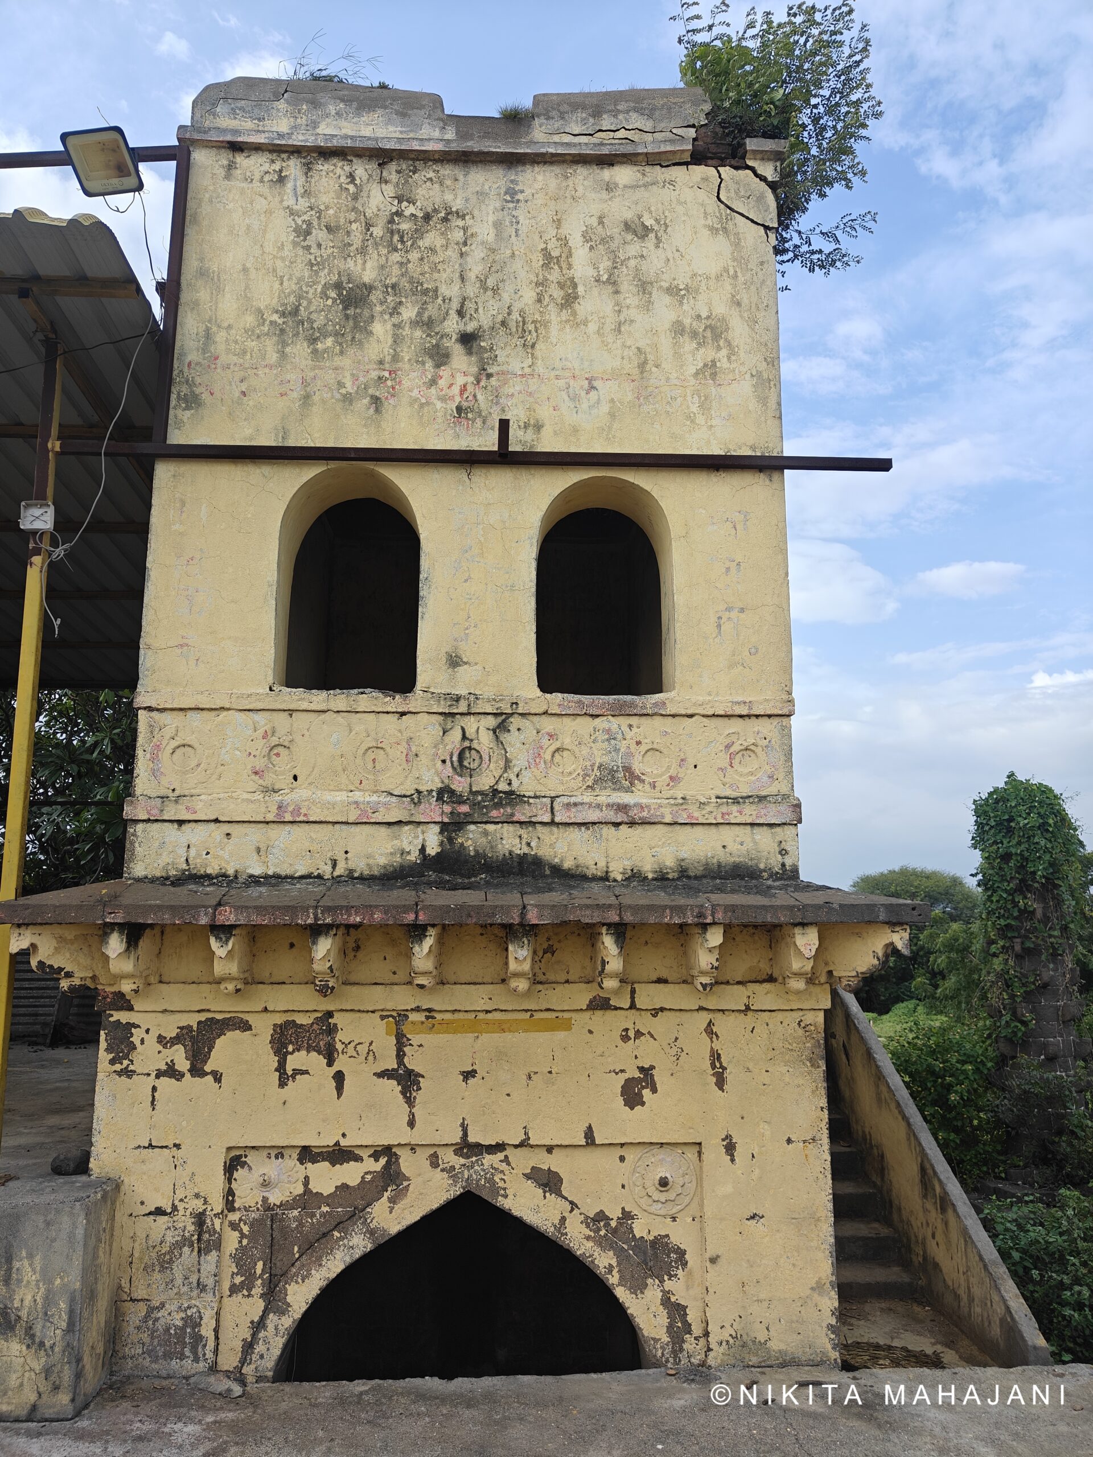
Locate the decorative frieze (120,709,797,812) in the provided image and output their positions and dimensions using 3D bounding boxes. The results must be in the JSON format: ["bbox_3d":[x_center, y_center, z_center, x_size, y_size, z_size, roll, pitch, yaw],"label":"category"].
[{"bbox_3d":[-0.338,0.142,4.357,2.818,0.452,0.120,0,-9,-2],"label":"decorative frieze"}]

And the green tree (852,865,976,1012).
[{"bbox_3d":[9.287,5.670,25.415,4.200,4.400,4.000,0,-9,0],"label":"green tree"}]

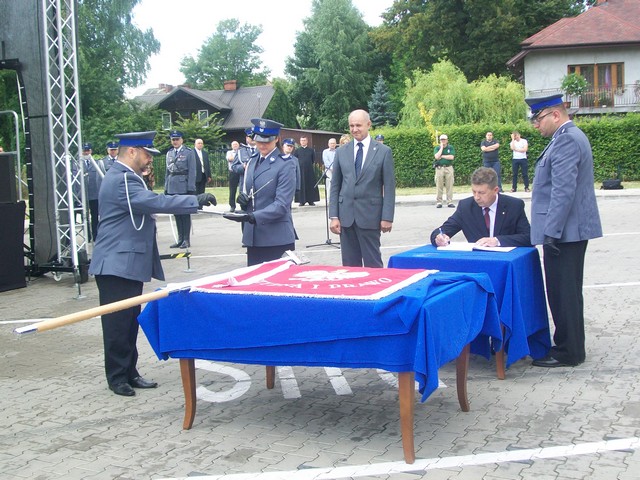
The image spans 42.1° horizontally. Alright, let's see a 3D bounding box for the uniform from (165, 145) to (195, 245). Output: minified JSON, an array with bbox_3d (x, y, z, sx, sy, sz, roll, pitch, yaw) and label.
[{"bbox_3d":[-2.244,-0.677,13.409,0.550,1.560,0.400,-2,6,5],"label":"uniform"}]

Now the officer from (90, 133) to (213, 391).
[{"bbox_3d":[-1.159,0.108,5.502,0.660,1.750,0.530,0,7,16],"label":"officer"}]

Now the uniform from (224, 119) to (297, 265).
[{"bbox_3d":[-0.425,0.009,6.001,0.510,1.760,0.460,3,8,36],"label":"uniform"}]

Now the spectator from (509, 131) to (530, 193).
[{"bbox_3d":[5.805,-2.256,24.097,0.540,1.740,0.400,0,7,11],"label":"spectator"}]

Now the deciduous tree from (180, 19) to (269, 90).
[{"bbox_3d":[-9.186,-14.590,81.184,8.800,14.600,8.800,-2,6,0],"label":"deciduous tree"}]

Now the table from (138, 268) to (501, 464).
[{"bbox_3d":[0.046,0.632,4.688,1.500,0.790,1.060,2,7,27],"label":"table"}]

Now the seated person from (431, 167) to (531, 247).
[{"bbox_3d":[1.183,0.179,6.001,0.700,1.330,0.850,2,7,27],"label":"seated person"}]

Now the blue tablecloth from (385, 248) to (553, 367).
[{"bbox_3d":[1.073,0.434,5.949,0.920,0.700,0.780,2,7,29],"label":"blue tablecloth"}]

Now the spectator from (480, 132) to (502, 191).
[{"bbox_3d":[4.961,-2.261,24.093,0.530,1.740,0.380,-1,7,9],"label":"spectator"}]

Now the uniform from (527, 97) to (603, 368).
[{"bbox_3d":[1.705,-0.078,5.767,0.470,1.850,0.550,-4,7,-17],"label":"uniform"}]

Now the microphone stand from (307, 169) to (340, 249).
[{"bbox_3d":[0.095,-0.586,13.176,0.580,1.320,0.620,-4,7,-16],"label":"microphone stand"}]

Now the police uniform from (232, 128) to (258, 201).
[{"bbox_3d":[-1.057,-0.824,13.297,0.600,1.850,0.450,-3,7,-12],"label":"police uniform"}]

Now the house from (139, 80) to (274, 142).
[{"bbox_3d":[-8.641,-8.542,62.625,9.800,6.700,8.300,0,7,20],"label":"house"}]

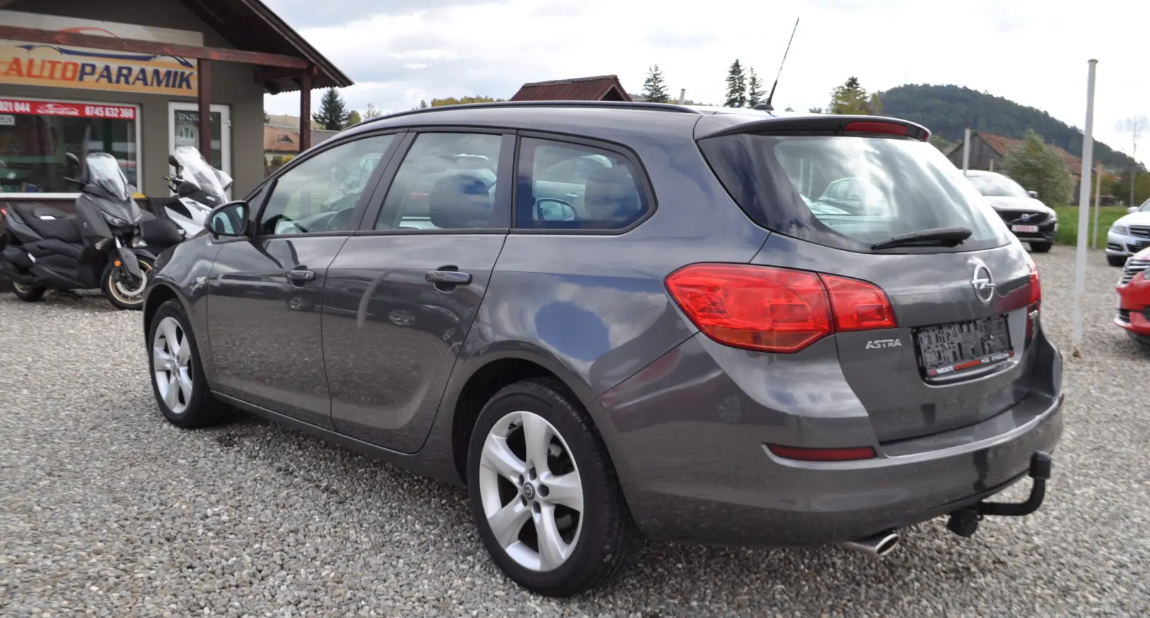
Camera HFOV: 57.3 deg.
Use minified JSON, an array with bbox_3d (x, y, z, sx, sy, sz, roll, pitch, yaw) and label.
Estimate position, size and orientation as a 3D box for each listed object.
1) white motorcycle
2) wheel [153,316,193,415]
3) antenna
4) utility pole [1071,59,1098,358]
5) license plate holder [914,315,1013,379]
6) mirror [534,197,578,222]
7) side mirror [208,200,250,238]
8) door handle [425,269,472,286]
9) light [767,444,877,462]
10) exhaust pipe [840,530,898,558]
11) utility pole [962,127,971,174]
[{"bbox_3d":[-4.159,-0.879,10.689,2.150,1.480,0.800,6,9,37],"label":"white motorcycle"},{"bbox_3d":[-1.896,0.268,5.191,0.190,0.478,0.478,-6,10,-42],"label":"wheel"},{"bbox_3d":[0.658,-0.798,3.452,0.040,0.290,0.170,-6,10,-42],"label":"antenna"},{"bbox_3d":[3.792,-0.736,7.833,0.070,2.190,0.070,0,7,0],"label":"utility pole"},{"bbox_3d":[1.131,0.101,3.034,0.530,0.130,0.020,-6,-6,-42],"label":"license plate holder"},{"bbox_3d":[-0.110,-0.521,5.645,0.230,0.160,0.140,-6,10,-42],"label":"mirror"},{"bbox_3d":[-1.469,-0.381,4.456,0.195,0.160,0.120,-6,10,-42],"label":"side mirror"},{"bbox_3d":[-0.412,-0.101,3.373,0.050,0.042,0.225,-6,10,-42],"label":"door handle"},{"bbox_3d":[0.626,0.356,2.647,0.275,0.042,0.050,-1,8,-15],"label":"light"},{"bbox_3d":[0.780,0.627,2.850,0.082,0.062,0.145,-6,10,-42],"label":"exhaust pipe"},{"bbox_3d":[5.876,-1.670,15.930,0.075,2.150,0.075,1,7,0],"label":"utility pole"}]

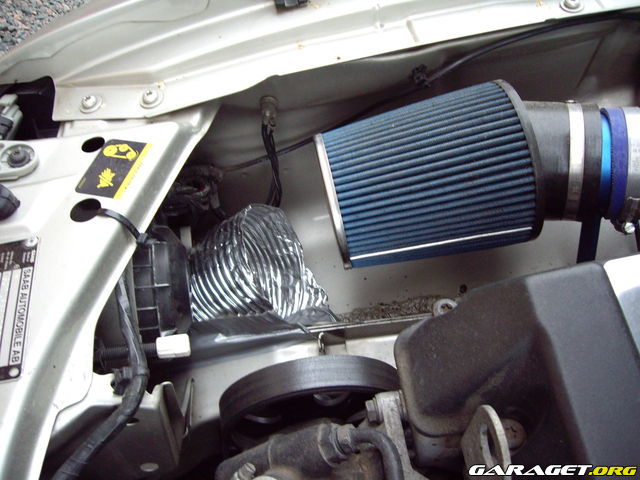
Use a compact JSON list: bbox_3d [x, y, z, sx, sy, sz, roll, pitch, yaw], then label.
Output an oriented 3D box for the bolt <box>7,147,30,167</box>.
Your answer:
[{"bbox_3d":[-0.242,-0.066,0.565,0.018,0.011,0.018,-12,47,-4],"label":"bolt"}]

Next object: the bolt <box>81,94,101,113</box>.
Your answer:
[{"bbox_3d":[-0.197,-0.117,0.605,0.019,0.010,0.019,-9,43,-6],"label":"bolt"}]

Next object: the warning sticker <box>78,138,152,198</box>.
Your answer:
[{"bbox_3d":[-0.165,-0.058,0.566,0.041,0.001,0.065,6,49,13],"label":"warning sticker"}]

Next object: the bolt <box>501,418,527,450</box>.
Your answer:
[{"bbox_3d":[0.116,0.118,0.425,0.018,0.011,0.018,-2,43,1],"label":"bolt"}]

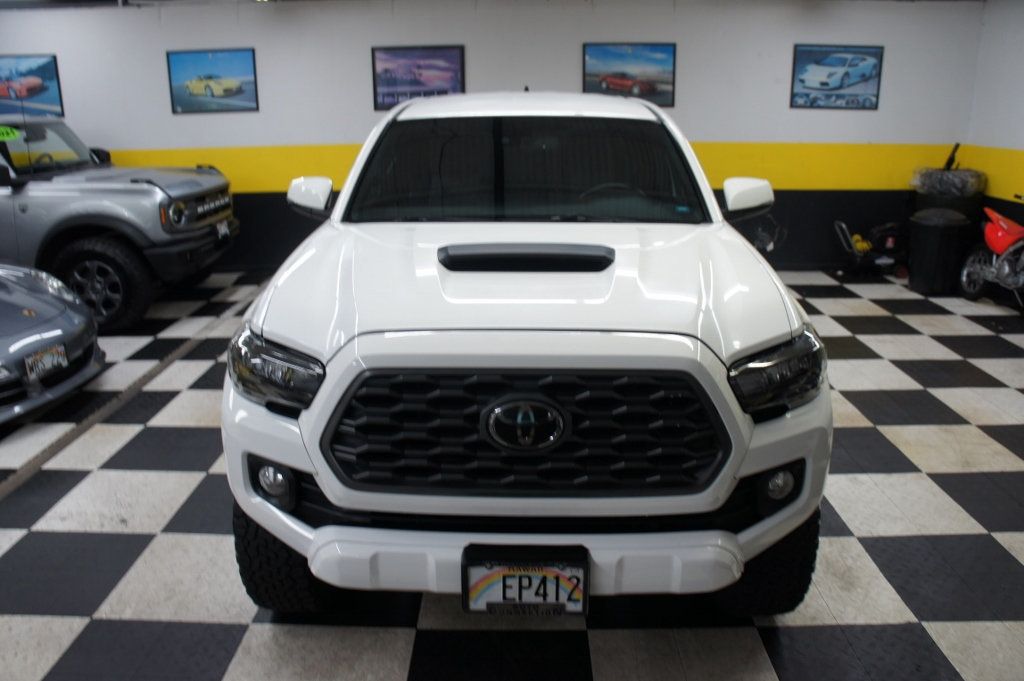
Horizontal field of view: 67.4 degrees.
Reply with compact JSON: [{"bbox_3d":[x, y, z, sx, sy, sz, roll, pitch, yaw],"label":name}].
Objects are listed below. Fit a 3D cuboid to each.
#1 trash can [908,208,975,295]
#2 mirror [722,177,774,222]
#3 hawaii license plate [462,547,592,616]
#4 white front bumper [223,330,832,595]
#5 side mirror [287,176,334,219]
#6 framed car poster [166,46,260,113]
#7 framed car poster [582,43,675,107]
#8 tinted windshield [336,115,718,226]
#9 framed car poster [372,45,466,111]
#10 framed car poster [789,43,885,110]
[{"bbox_3d":[4.253,-0.880,7.709,0.600,0.730,0.600,0,17,1],"label":"trash can"},{"bbox_3d":[1.010,-0.608,3.293,0.220,0.185,0.150,0,17,1],"label":"mirror"},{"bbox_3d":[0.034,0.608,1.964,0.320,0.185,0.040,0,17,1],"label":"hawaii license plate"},{"bbox_3d":[0.037,0.310,2.103,1.870,0.590,0.520,0,17,1],"label":"white front bumper"},{"bbox_3d":[-0.868,-0.619,3.326,0.215,0.180,0.150,0,17,1],"label":"side mirror"},{"bbox_3d":[-3.184,-2.751,8.172,0.940,0.635,0.030,0,17,1],"label":"framed car poster"},{"bbox_3d":[1.232,-2.783,8.078,0.950,0.635,0.030,0,17,1],"label":"framed car poster"},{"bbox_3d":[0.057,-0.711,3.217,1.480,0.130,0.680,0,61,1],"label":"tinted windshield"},{"bbox_3d":[-0.975,-2.774,8.122,0.950,0.635,0.030,0,17,1],"label":"framed car poster"},{"bbox_3d":[3.402,-2.755,8.045,0.940,0.635,0.030,0,17,1],"label":"framed car poster"}]

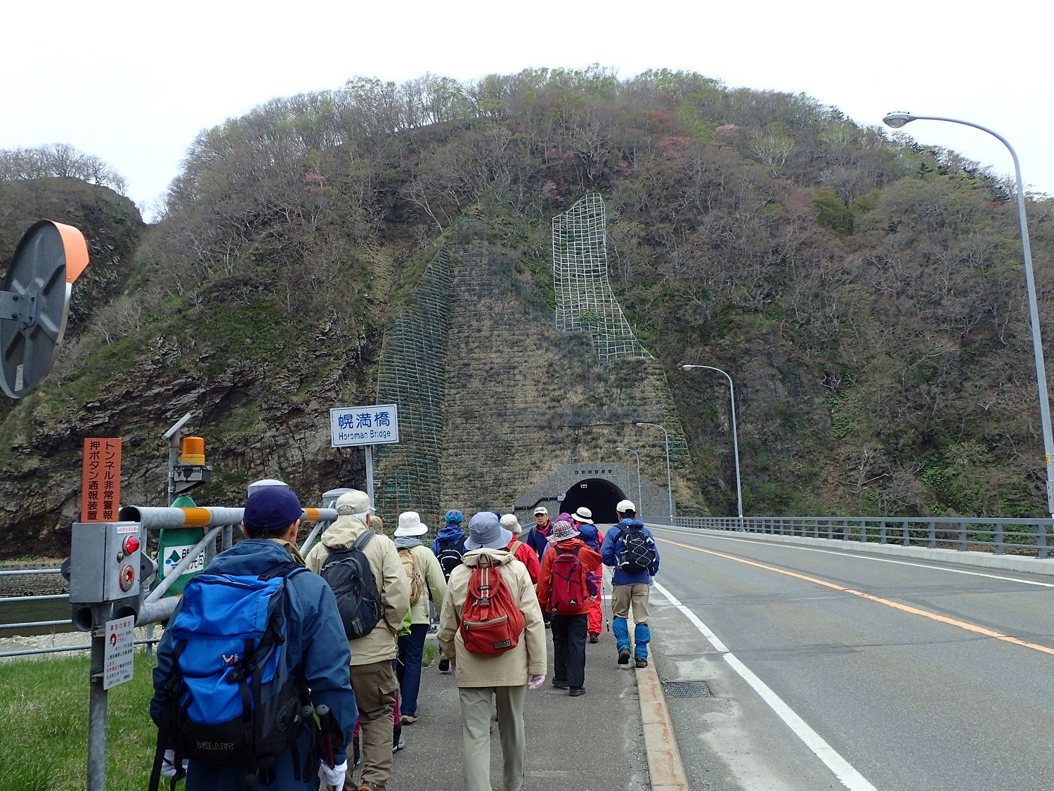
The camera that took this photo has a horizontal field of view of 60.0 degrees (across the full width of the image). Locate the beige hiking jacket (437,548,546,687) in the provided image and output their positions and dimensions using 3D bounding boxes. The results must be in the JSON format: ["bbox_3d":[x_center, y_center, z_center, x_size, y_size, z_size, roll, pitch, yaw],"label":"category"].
[{"bbox_3d":[-0.203,1.273,5.250,0.600,0.770,0.360,-3,-8,4],"label":"beige hiking jacket"}]

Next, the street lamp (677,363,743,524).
[{"bbox_3d":[10.937,3.128,53.766,3.050,9.800,0.350,-3,-8,2],"label":"street lamp"}]

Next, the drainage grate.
[{"bbox_3d":[1.453,2.685,8.267,0.410,0.050,0.670,-3,-8,6],"label":"drainage grate"}]

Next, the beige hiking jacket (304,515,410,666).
[{"bbox_3d":[-0.977,1.119,5.250,0.580,0.840,0.370,-3,-8,6],"label":"beige hiking jacket"}]

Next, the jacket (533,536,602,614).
[{"bbox_3d":[0.371,1.613,8.150,0.570,0.660,0.360,-3,-8,4],"label":"jacket"}]

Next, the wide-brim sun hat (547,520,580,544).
[{"bbox_3d":[0.331,1.212,8.150,0.280,0.180,0.290,-14,-8,4],"label":"wide-brim sun hat"}]

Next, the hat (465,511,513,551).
[{"bbox_3d":[-0.220,0.778,5.250,0.275,0.190,0.300,-11,-8,4],"label":"hat"}]

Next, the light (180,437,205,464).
[{"bbox_3d":[-2.489,0.411,6.800,0.185,0.215,0.185,-3,-8,5],"label":"light"}]

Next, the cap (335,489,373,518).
[{"bbox_3d":[-1.002,0.621,5.280,0.175,0.150,0.255,-4,-8,14],"label":"cap"}]

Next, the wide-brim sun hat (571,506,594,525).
[{"bbox_3d":[0.693,1.487,11.300,0.280,0.170,0.290,11,-8,2],"label":"wide-brim sun hat"}]

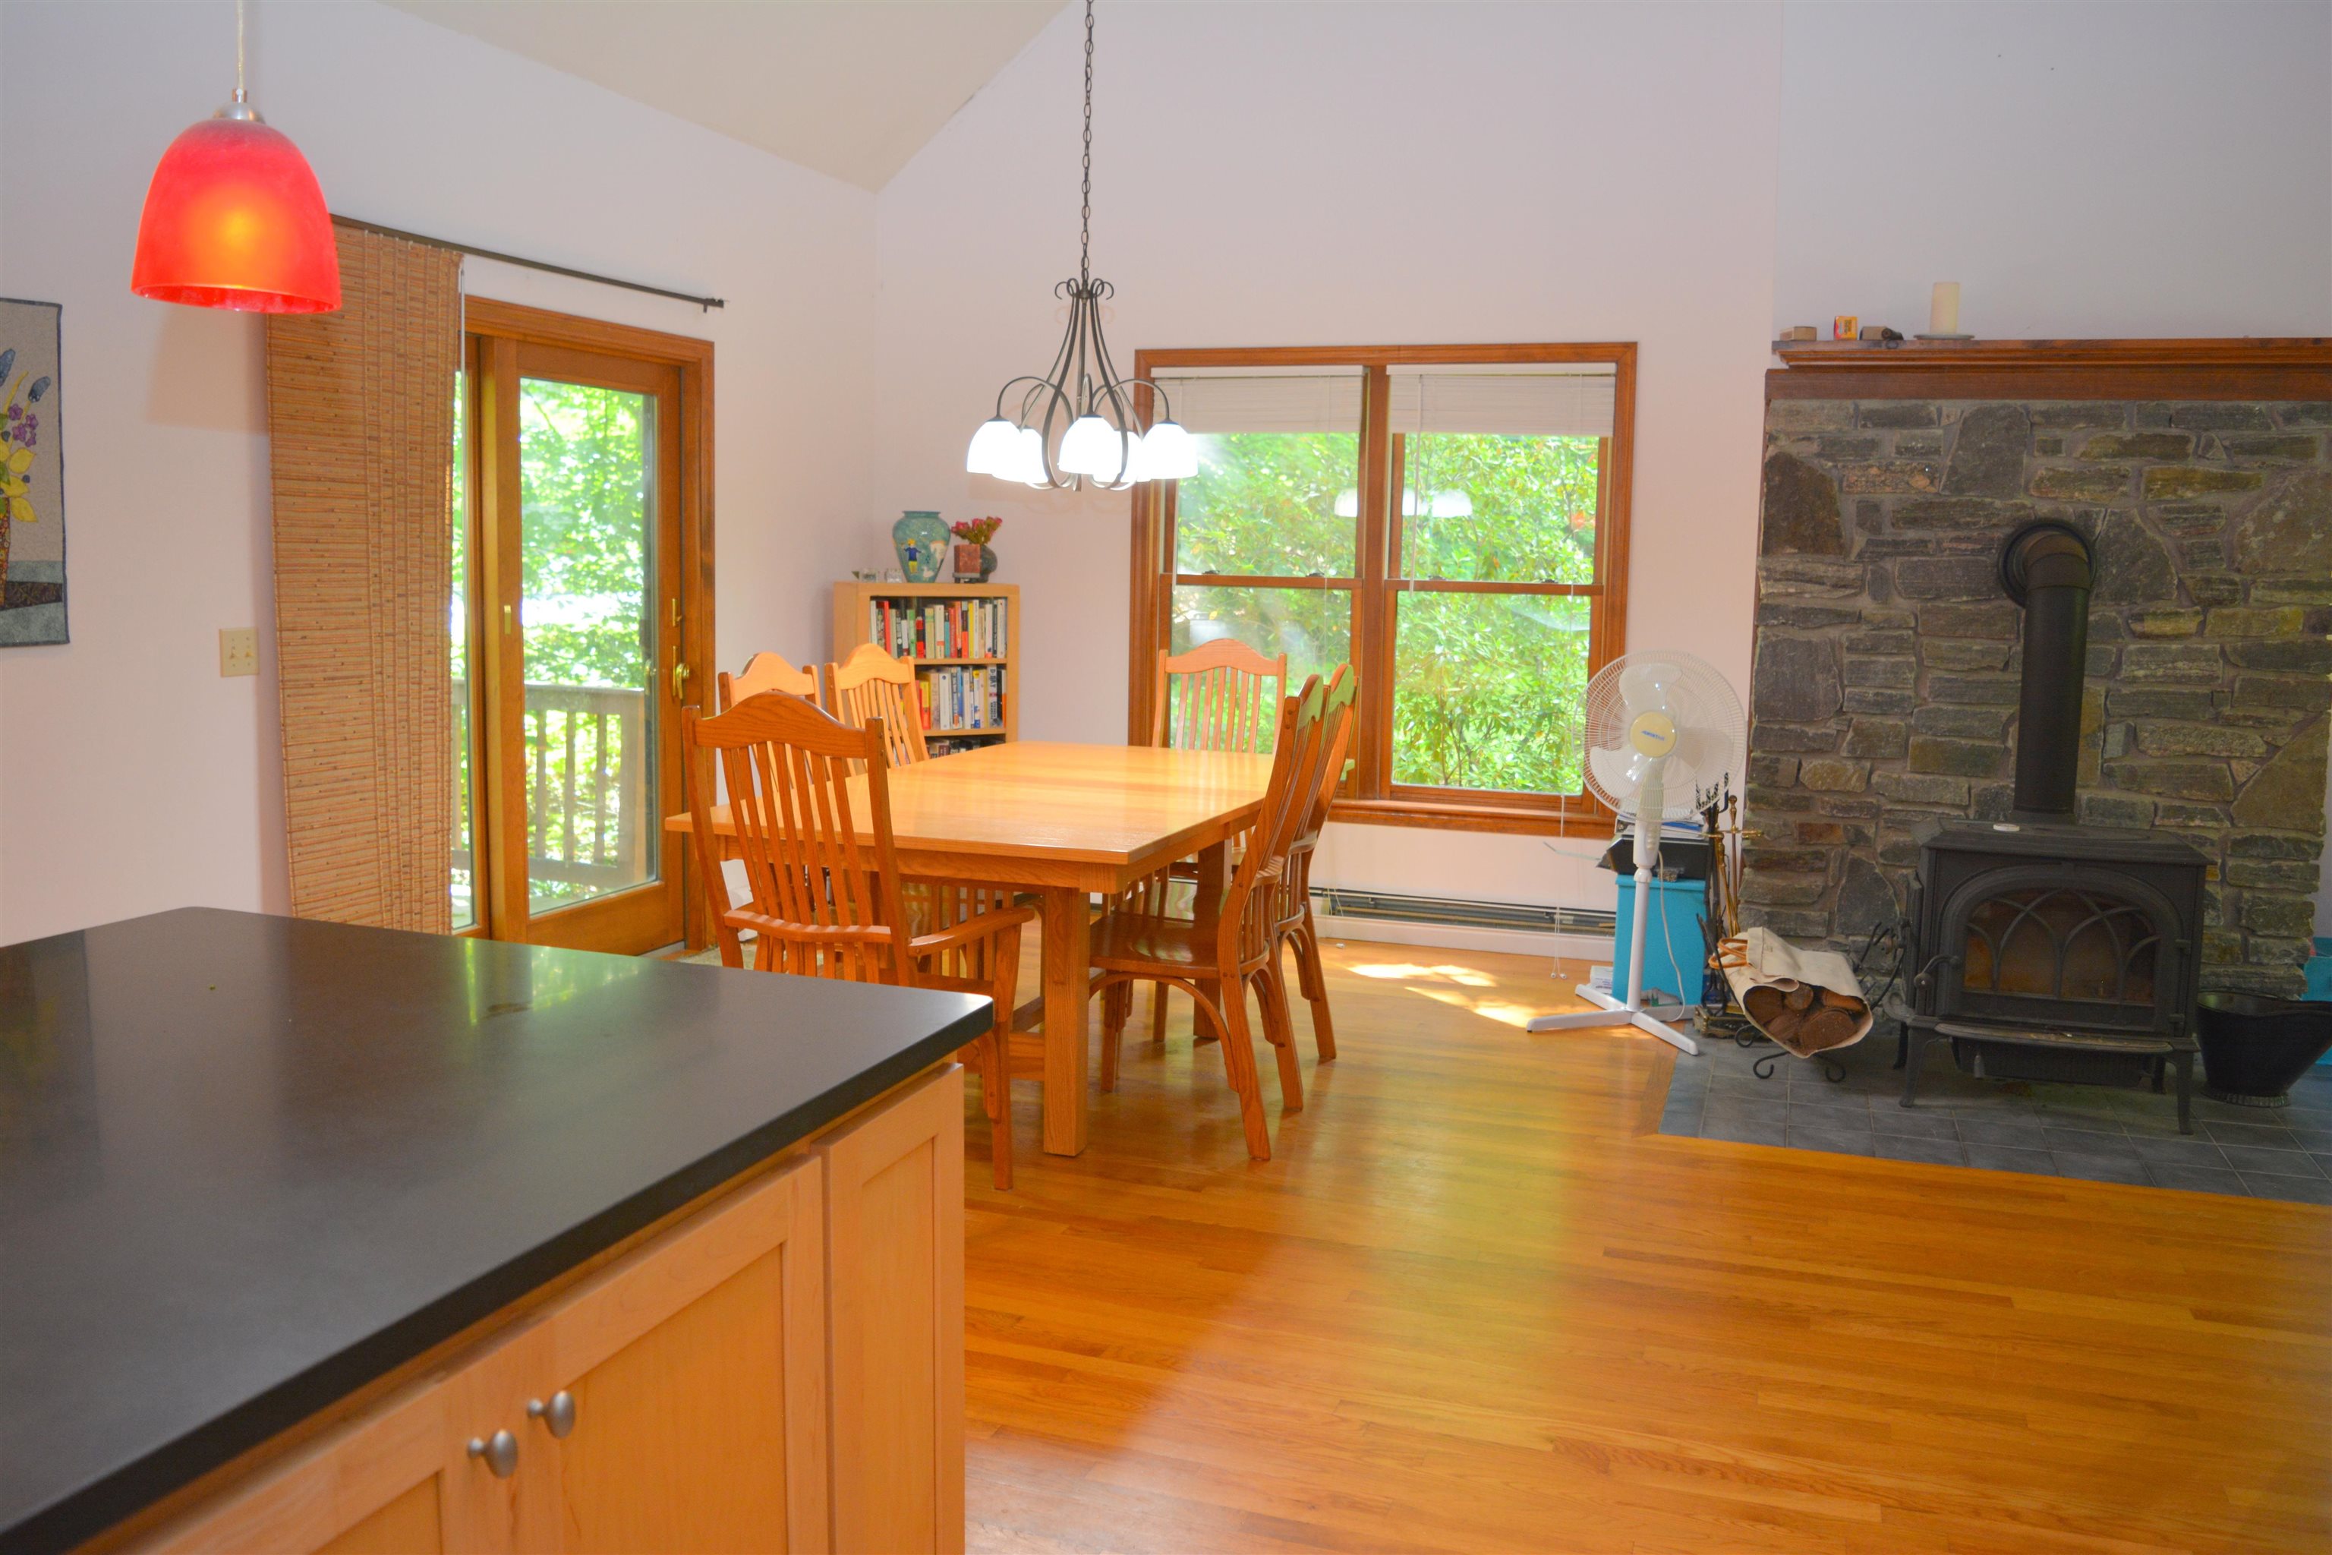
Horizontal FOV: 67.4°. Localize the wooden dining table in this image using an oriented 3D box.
[{"bbox_3d":[-0.315,0.393,5.281,1.241,0.752,2.244,3,7,19],"label":"wooden dining table"}]

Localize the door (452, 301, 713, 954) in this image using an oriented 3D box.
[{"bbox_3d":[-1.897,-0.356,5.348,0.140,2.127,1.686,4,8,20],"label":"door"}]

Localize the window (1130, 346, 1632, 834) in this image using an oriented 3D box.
[{"bbox_3d":[0.762,-0.709,6.600,1.877,1.767,0.129,3,7,19],"label":"window"}]

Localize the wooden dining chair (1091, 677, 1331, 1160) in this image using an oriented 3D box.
[{"bbox_3d":[0.079,0.307,4.373,0.626,1.152,0.477,3,7,19],"label":"wooden dining chair"}]

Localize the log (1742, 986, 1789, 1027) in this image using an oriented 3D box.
[{"bbox_3d":[1.683,0.599,4.995,0.115,0.110,0.401,2,8,11],"label":"log"}]

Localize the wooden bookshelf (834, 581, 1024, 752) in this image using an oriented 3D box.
[{"bbox_3d":[-0.904,-0.086,6.620,0.629,1.290,0.292,-3,8,-28],"label":"wooden bookshelf"}]

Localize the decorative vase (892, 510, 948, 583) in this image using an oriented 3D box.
[{"bbox_3d":[-0.913,-0.857,6.508,0.217,0.273,0.217,-3,8,-28],"label":"decorative vase"}]

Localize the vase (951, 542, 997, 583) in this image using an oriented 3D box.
[{"bbox_3d":[-0.745,-0.838,6.792,0.159,0.147,0.159,-2,7,-24],"label":"vase"}]

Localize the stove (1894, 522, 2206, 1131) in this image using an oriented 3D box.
[{"bbox_3d":[2.354,0.082,4.675,0.738,1.565,0.743,4,8,20],"label":"stove"}]

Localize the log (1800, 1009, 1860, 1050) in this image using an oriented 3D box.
[{"bbox_3d":[1.877,0.679,4.973,0.144,0.124,0.377,2,7,10],"label":"log"}]

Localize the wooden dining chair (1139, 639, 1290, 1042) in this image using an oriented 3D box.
[{"bbox_3d":[0.089,0.131,5.714,0.462,1.124,0.592,4,8,20],"label":"wooden dining chair"}]

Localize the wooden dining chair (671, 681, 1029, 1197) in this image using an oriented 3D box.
[{"bbox_3d":[-0.669,0.377,3.667,0.602,1.134,0.592,4,8,20],"label":"wooden dining chair"}]

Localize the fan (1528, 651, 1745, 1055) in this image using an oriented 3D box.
[{"bbox_3d":[1.489,0.199,5.415,0.566,1.172,0.606,5,8,27],"label":"fan"}]

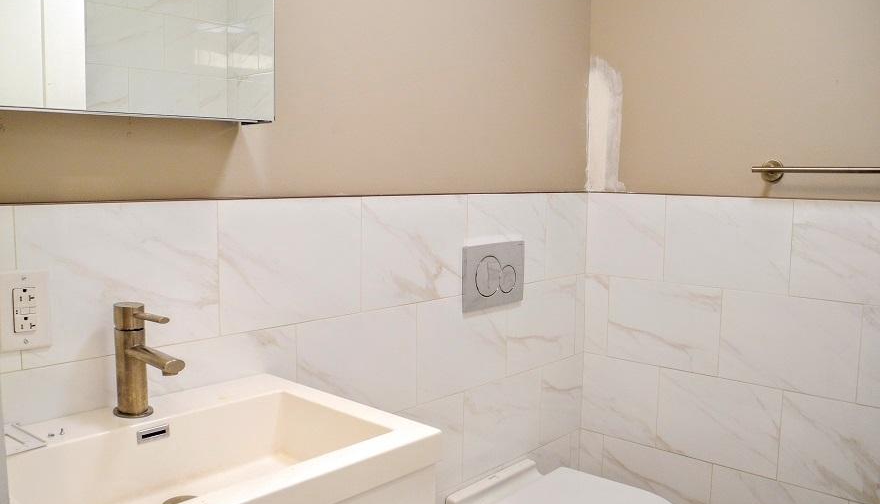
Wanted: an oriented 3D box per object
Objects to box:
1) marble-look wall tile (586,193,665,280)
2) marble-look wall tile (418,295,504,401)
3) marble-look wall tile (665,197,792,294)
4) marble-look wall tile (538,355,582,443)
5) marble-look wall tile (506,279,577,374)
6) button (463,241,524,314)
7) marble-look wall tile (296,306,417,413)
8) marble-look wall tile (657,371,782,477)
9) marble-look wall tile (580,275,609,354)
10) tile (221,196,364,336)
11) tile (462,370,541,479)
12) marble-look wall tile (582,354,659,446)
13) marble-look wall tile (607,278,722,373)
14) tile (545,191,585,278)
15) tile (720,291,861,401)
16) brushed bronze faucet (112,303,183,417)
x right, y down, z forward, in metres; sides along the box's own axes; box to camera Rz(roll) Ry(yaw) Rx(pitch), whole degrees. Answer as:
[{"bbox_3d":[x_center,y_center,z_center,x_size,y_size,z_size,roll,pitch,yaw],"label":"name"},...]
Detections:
[{"bbox_3d":[0.550,-0.045,2.116,0.259,0.251,0.010,5,8,44],"label":"marble-look wall tile"},{"bbox_3d":[0.060,0.232,1.830,0.010,0.244,0.339,5,8,44],"label":"marble-look wall tile"},{"bbox_3d":[0.765,-0.025,1.909,0.339,0.251,0.010,5,8,44],"label":"marble-look wall tile"},{"bbox_3d":[0.369,0.444,2.165,0.009,0.244,0.215,7,9,44],"label":"marble-look wall tile"},{"bbox_3d":[0.294,0.207,2.059,0.009,0.244,0.333,7,9,44],"label":"marble-look wall tile"},{"bbox_3d":[0.146,0.064,1.886,0.012,0.166,0.249,5,8,44],"label":"button"},{"bbox_3d":[-0.176,0.255,1.584,0.009,0.244,0.333,7,9,44],"label":"marble-look wall tile"},{"bbox_3d":[0.762,0.464,1.961,0.339,0.244,0.010,5,8,44],"label":"marble-look wall tile"},{"bbox_3d":[0.484,0.195,2.191,0.075,0.244,0.009,6,8,40],"label":"marble-look wall tile"},{"bbox_3d":[-0.290,0.019,1.438,0.009,0.250,0.333,7,9,44],"label":"tile"},{"bbox_3d":[0.176,0.462,1.972,0.010,0.244,0.339,5,8,44],"label":"tile"},{"bbox_3d":[0.546,0.446,2.164,0.243,0.244,0.009,6,8,40],"label":"marble-look wall tile"},{"bbox_3d":[0.641,0.210,2.054,0.339,0.244,0.010,5,8,44],"label":"marble-look wall tile"},{"bbox_3d":[0.374,-0.048,2.110,0.009,0.250,0.216,7,9,44],"label":"tile"},{"bbox_3d":[0.899,0.237,1.846,0.333,0.244,0.009,6,8,40],"label":"tile"},{"bbox_3d":[-0.459,0.178,1.115,0.185,0.177,0.066,5,8,44],"label":"brushed bronze faucet"}]

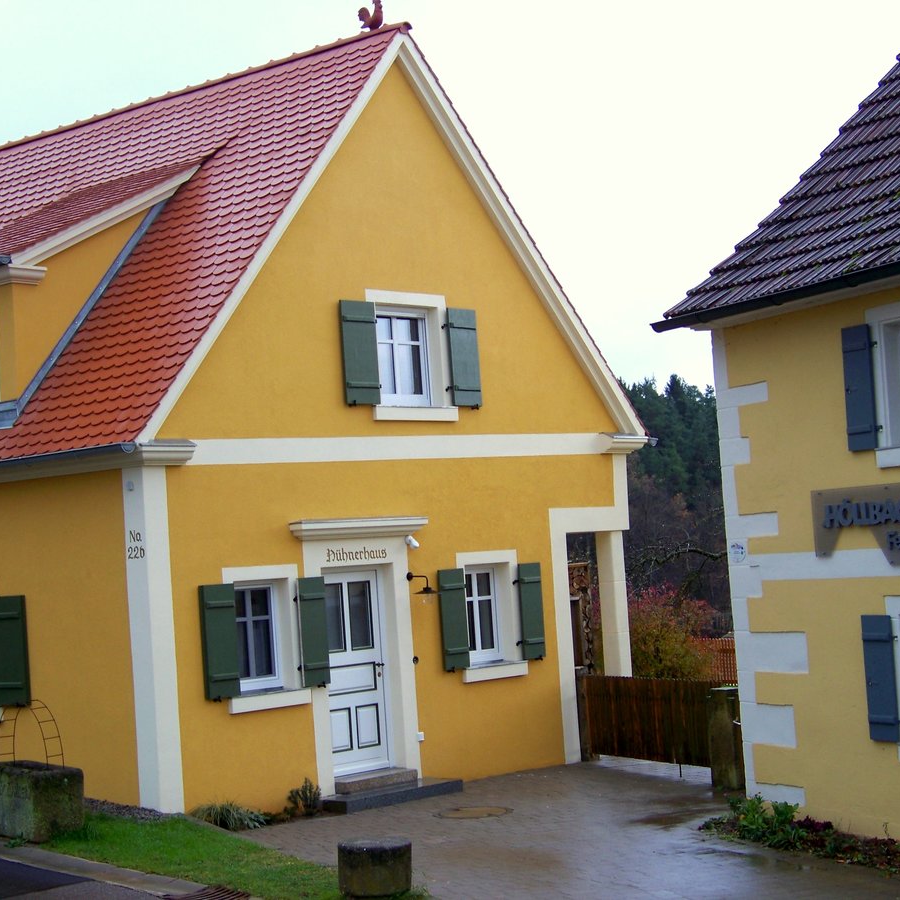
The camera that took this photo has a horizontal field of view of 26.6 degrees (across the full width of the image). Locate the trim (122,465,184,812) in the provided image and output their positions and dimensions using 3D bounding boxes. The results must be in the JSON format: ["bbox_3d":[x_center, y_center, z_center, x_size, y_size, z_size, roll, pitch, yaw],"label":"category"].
[{"bbox_3d":[-2.639,1.663,16.994,0.284,3.024,0.284,-6,-4,43],"label":"trim"}]

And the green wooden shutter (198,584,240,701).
[{"bbox_3d":[-2.083,1.742,17.323,0.045,1.028,0.361,-6,-4,43],"label":"green wooden shutter"}]

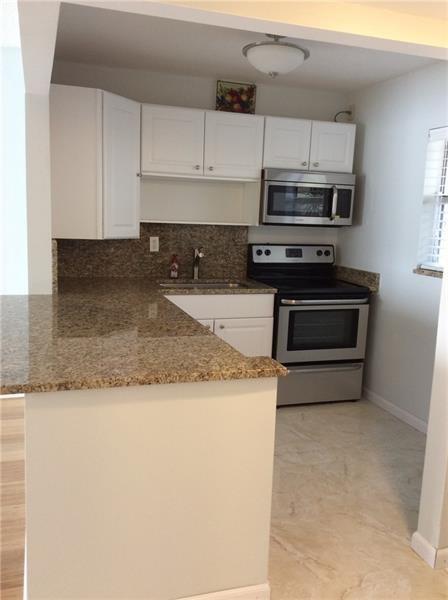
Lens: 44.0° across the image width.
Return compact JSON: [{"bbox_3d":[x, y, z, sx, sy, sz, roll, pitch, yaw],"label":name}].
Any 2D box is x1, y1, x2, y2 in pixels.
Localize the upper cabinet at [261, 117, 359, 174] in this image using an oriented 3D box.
[{"bbox_3d":[0.617,-1.203,4.381,0.761,0.381,0.325,-1,10,-18],"label":"upper cabinet"}]

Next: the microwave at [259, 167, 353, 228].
[{"bbox_3d":[0.611,-0.809,4.415,0.758,0.407,0.390,-1,10,-18],"label":"microwave"}]

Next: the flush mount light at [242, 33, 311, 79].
[{"bbox_3d":[0.285,-1.345,3.021,0.366,0.250,0.366,2,9,0],"label":"flush mount light"}]

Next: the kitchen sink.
[{"bbox_3d":[-0.154,-0.001,4.122,0.720,0.205,0.420,-1,10,-18],"label":"kitchen sink"}]

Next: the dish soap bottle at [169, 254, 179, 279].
[{"bbox_3d":[-0.375,-0.254,4.304,0.065,0.189,0.048,-1,10,-18],"label":"dish soap bottle"}]

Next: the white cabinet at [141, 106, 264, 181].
[{"bbox_3d":[-0.183,-1.143,4.129,0.919,0.478,0.325,-1,10,-18],"label":"white cabinet"}]

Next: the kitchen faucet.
[{"bbox_3d":[-0.194,-0.271,4.258,0.060,0.251,0.210,-1,10,-18],"label":"kitchen faucet"}]

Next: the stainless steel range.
[{"bbox_3d":[0.646,0.183,4.428,0.756,1.193,0.680,-1,10,-18],"label":"stainless steel range"}]

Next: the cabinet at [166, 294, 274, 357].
[{"bbox_3d":[-0.174,0.344,4.231,0.908,0.878,0.620,-1,10,-18],"label":"cabinet"}]

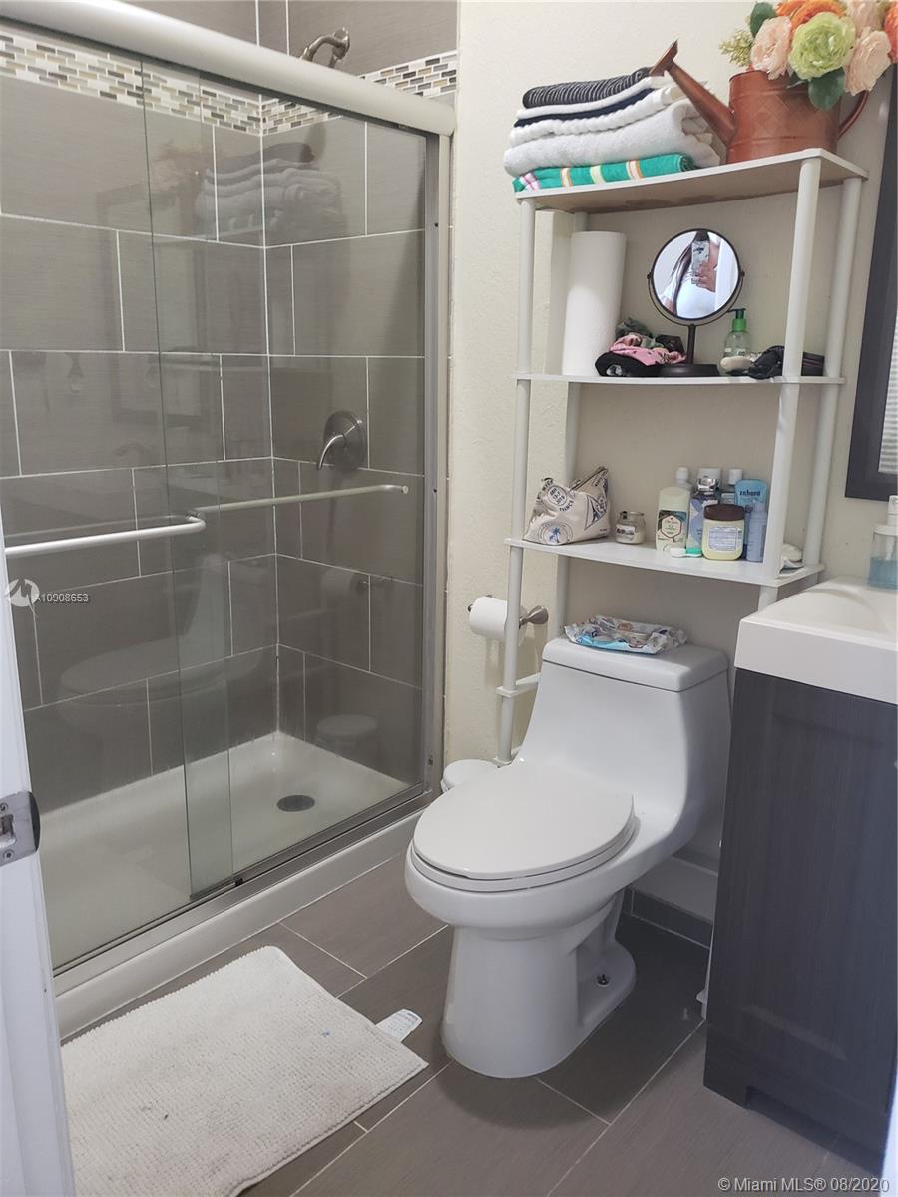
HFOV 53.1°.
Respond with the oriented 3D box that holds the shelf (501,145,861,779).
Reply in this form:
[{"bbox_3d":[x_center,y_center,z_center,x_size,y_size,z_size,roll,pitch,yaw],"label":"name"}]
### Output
[{"bbox_3d":[0.409,0.022,1.846,0.592,1.615,0.224,13,19,40],"label":"shelf"}]

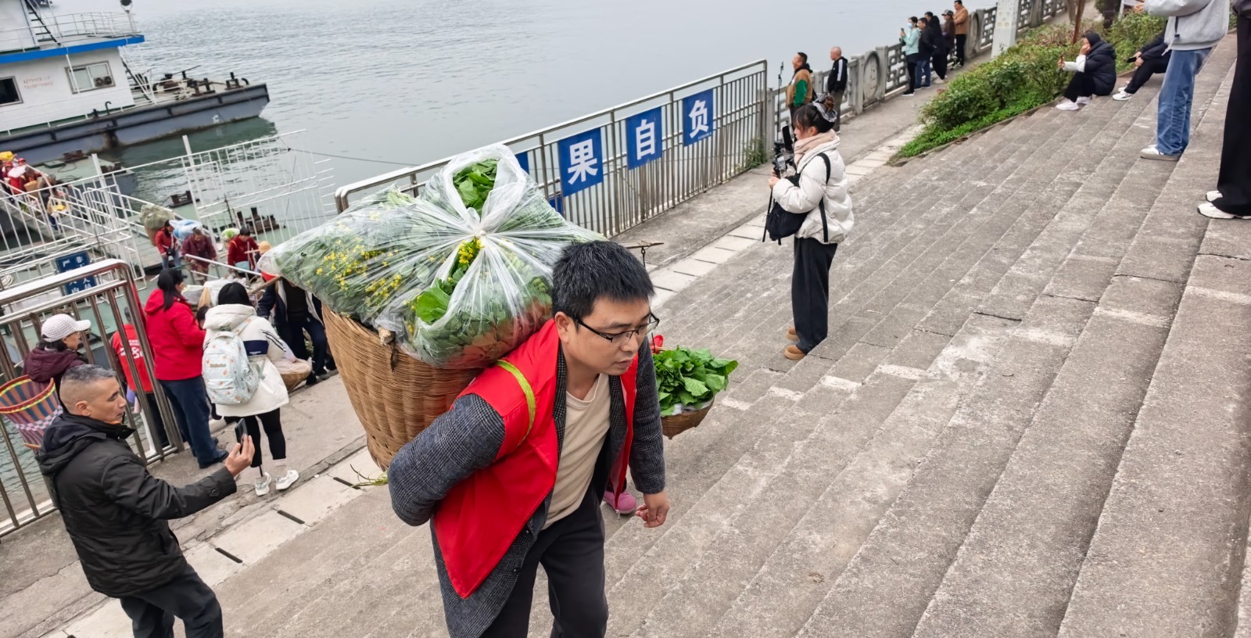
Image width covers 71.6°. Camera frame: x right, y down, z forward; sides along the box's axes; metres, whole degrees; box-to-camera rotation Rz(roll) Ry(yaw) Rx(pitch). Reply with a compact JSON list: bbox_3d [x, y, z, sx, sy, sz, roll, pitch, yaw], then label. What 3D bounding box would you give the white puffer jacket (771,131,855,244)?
[{"bbox_3d":[1.073,-0.756,5.120,0.520,0.680,0.540,7,27,20],"label":"white puffer jacket"}]

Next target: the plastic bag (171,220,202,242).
[{"bbox_3d":[-7.800,-1.570,15.400,0.550,0.420,0.480,-2,25,0],"label":"plastic bag"}]

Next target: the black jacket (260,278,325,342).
[{"bbox_3d":[-2.994,-0.275,7.856,0.580,0.700,0.420,-19,30,-31],"label":"black jacket"}]

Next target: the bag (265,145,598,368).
[{"bbox_3d":[-0.484,-0.200,2.135,0.800,0.450,0.560,0,25,5],"label":"bag"}]

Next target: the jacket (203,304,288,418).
[{"bbox_3d":[-2.749,0.299,6.263,0.600,0.820,0.440,1,25,7],"label":"jacket"}]

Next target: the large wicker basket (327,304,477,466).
[{"bbox_3d":[-0.537,0.205,2.314,0.500,0.540,0.500,22,34,29],"label":"large wicker basket"}]

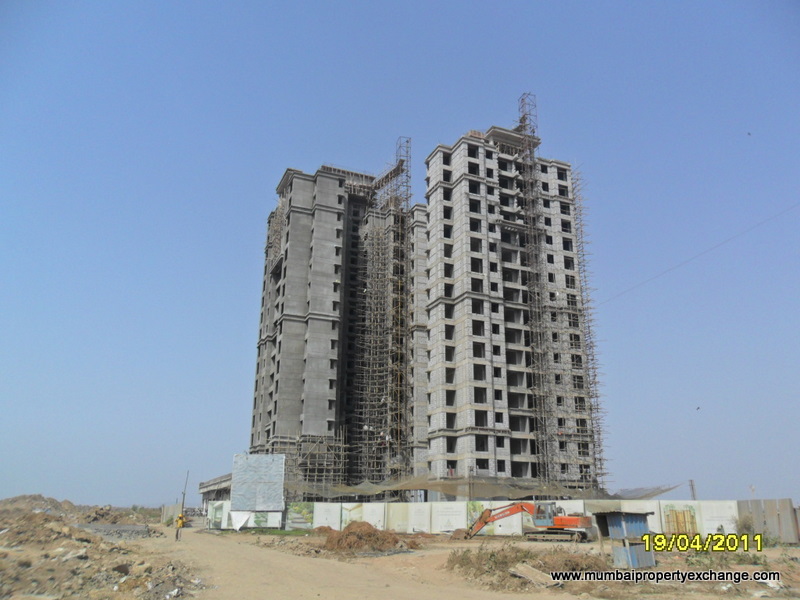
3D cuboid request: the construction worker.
[{"bbox_3d":[-14.365,14.985,41.107,0.660,1.700,0.420,7,-20,-17],"label":"construction worker"}]

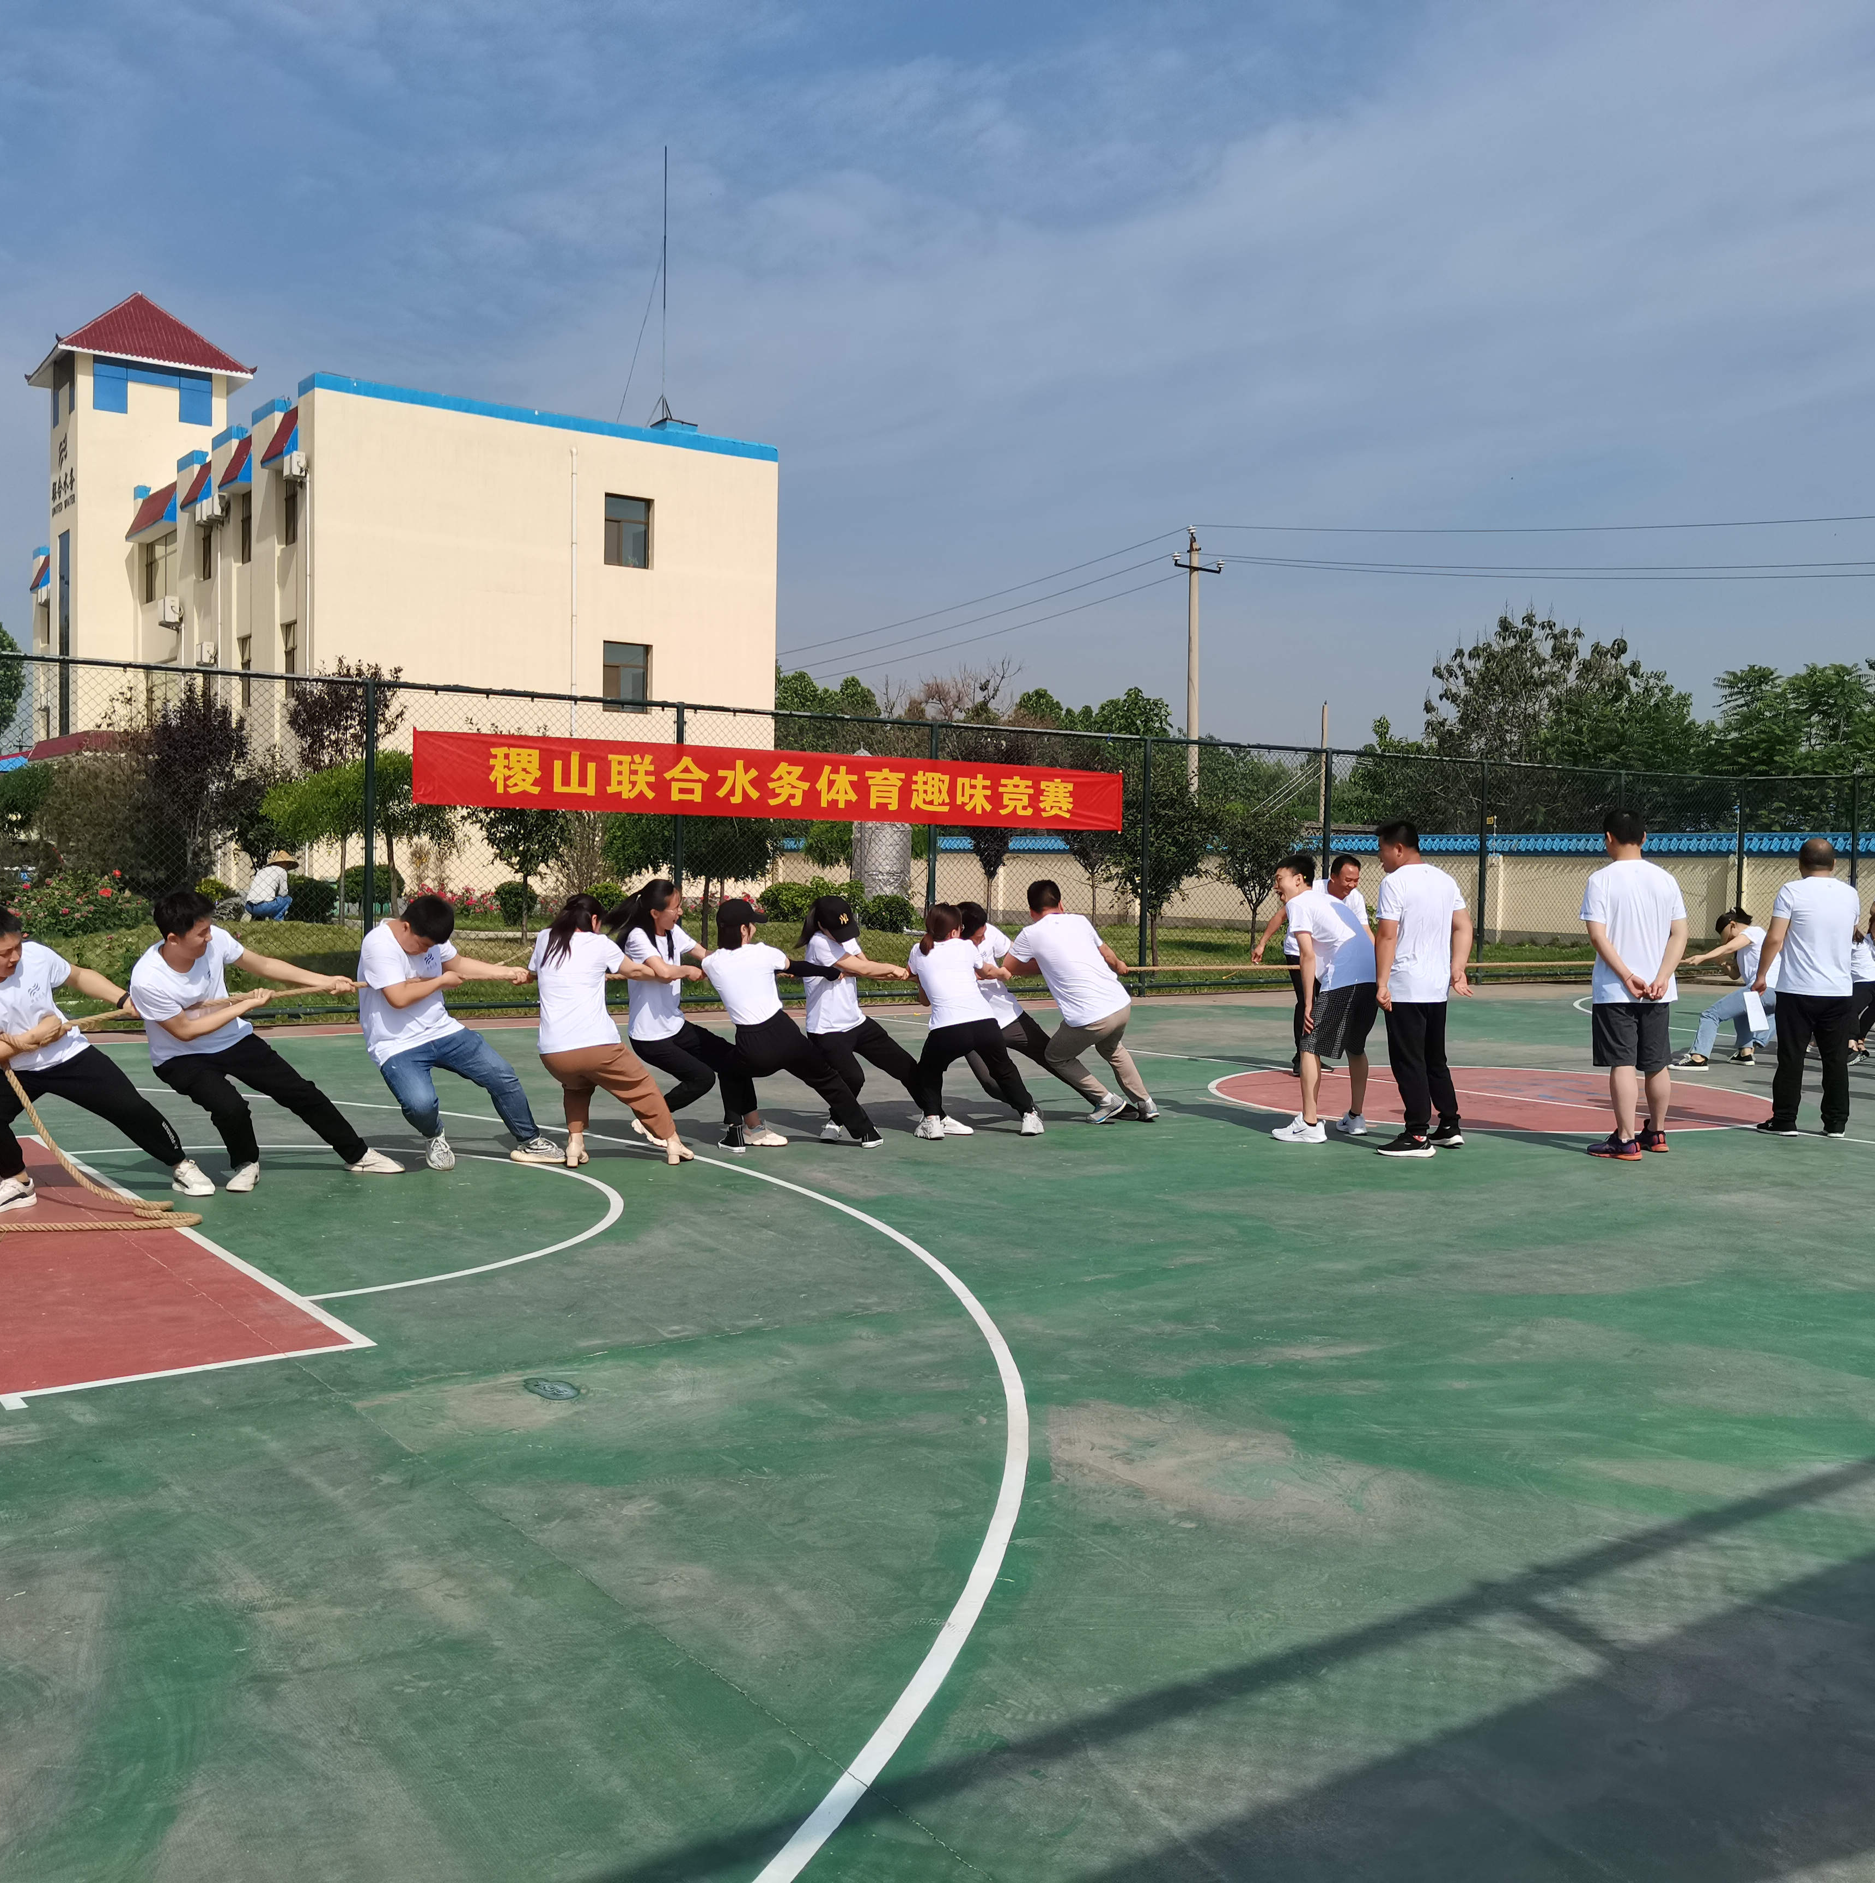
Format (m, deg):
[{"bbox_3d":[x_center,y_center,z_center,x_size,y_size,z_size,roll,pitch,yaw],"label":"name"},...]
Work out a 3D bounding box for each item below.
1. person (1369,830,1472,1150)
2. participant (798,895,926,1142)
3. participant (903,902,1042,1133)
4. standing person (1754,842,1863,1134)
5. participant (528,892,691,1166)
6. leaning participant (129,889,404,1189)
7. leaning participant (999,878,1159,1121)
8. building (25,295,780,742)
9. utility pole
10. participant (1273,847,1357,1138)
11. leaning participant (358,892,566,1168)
[{"bbox_3d":[2.523,0.228,9.780,0.520,1.700,0.420,0,2,-15],"label":"person"},{"bbox_3d":[-0.345,0.384,9.900,0.840,1.270,0.640,2,2,25],"label":"participant"},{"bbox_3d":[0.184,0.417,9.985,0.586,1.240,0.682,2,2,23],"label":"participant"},{"bbox_3d":[4.927,0.249,10.680,0.560,1.660,0.360,1,2,0],"label":"standing person"},{"bbox_3d":[-1.533,0.418,8.893,0.512,1.271,0.659,2,2,28],"label":"participant"},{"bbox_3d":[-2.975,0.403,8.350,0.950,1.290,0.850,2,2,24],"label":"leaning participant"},{"bbox_3d":[0.841,0.333,10.781,0.714,1.367,0.720,2,2,20],"label":"leaning participant"},{"bbox_3d":[-18.574,-10.304,56.259,12.980,18.300,31.820,-1,2,-36],"label":"building"},{"bbox_3d":[6.292,-5.159,46.000,1.500,10.010,0.380,-1,2,-36],"label":"utility pole"},{"bbox_3d":[2.085,0.287,10.200,0.600,1.510,0.500,2,2,35],"label":"participant"},{"bbox_3d":[-2.254,0.403,8.900,0.800,1.270,0.760,2,2,35],"label":"leaning participant"}]

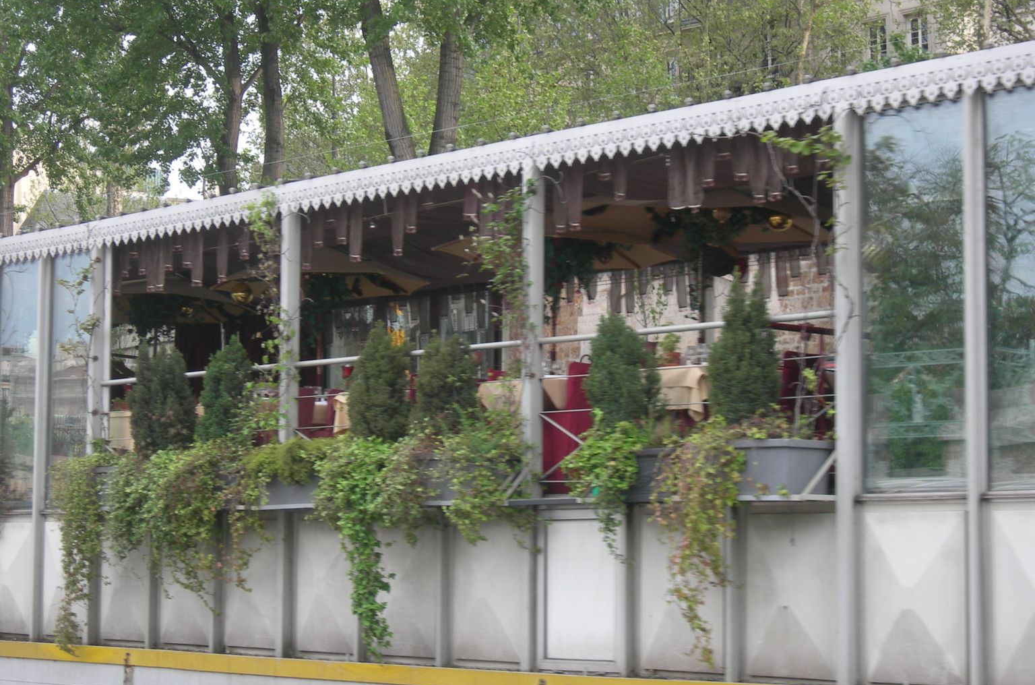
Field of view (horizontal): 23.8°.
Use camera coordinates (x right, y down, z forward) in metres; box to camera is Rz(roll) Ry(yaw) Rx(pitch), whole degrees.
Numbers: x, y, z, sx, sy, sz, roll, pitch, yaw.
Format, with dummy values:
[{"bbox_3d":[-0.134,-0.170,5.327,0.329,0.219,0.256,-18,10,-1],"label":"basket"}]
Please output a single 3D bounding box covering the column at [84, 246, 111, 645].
[{"bbox_3d":[-3.700,0.896,21.601,0.115,3.500,0.115,5,-7,-41],"label":"column"}]

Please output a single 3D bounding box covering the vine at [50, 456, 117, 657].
[{"bbox_3d":[-3.721,1.785,20.992,0.340,1.695,0.435,5,-7,-41],"label":"vine"}]

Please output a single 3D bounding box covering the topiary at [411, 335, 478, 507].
[{"bbox_3d":[-0.523,0.560,17.677,0.420,1.186,0.460,0,-5,0],"label":"topiary"}]

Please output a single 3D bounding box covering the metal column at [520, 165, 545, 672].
[{"bbox_3d":[0.109,0.510,17.321,0.108,3.600,0.108,5,-7,-41],"label":"metal column"}]

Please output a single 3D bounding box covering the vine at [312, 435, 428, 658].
[{"bbox_3d":[-1.086,1.499,18.007,0.400,1.593,0.836,5,-7,-41],"label":"vine"}]

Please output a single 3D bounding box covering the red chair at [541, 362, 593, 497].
[{"bbox_3d":[0.390,0.629,17.787,0.460,0.920,0.520,5,-7,-41],"label":"red chair"}]

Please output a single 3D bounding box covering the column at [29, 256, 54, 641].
[{"bbox_3d":[-4.331,0.958,22.297,0.100,3.490,0.100,5,-7,-41],"label":"column"}]

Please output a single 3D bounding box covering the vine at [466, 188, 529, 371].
[{"bbox_3d":[-0.142,-0.454,17.654,0.280,1.289,0.352,5,-7,-41],"label":"vine"}]

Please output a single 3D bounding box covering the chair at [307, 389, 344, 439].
[{"bbox_3d":[-1.558,0.879,20.649,0.460,0.920,0.520,5,-7,-41],"label":"chair"}]

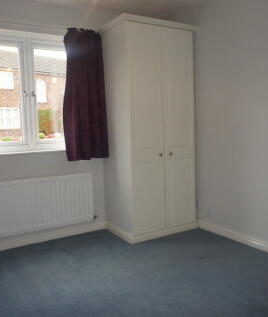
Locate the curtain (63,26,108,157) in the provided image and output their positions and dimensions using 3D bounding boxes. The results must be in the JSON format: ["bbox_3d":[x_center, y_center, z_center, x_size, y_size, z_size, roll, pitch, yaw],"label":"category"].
[{"bbox_3d":[-0.495,-0.652,3.337,0.429,1.323,0.128,-5,6,-30],"label":"curtain"}]

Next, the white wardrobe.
[{"bbox_3d":[0.170,-0.292,3.533,0.880,2.223,0.606,-5,6,-30],"label":"white wardrobe"}]

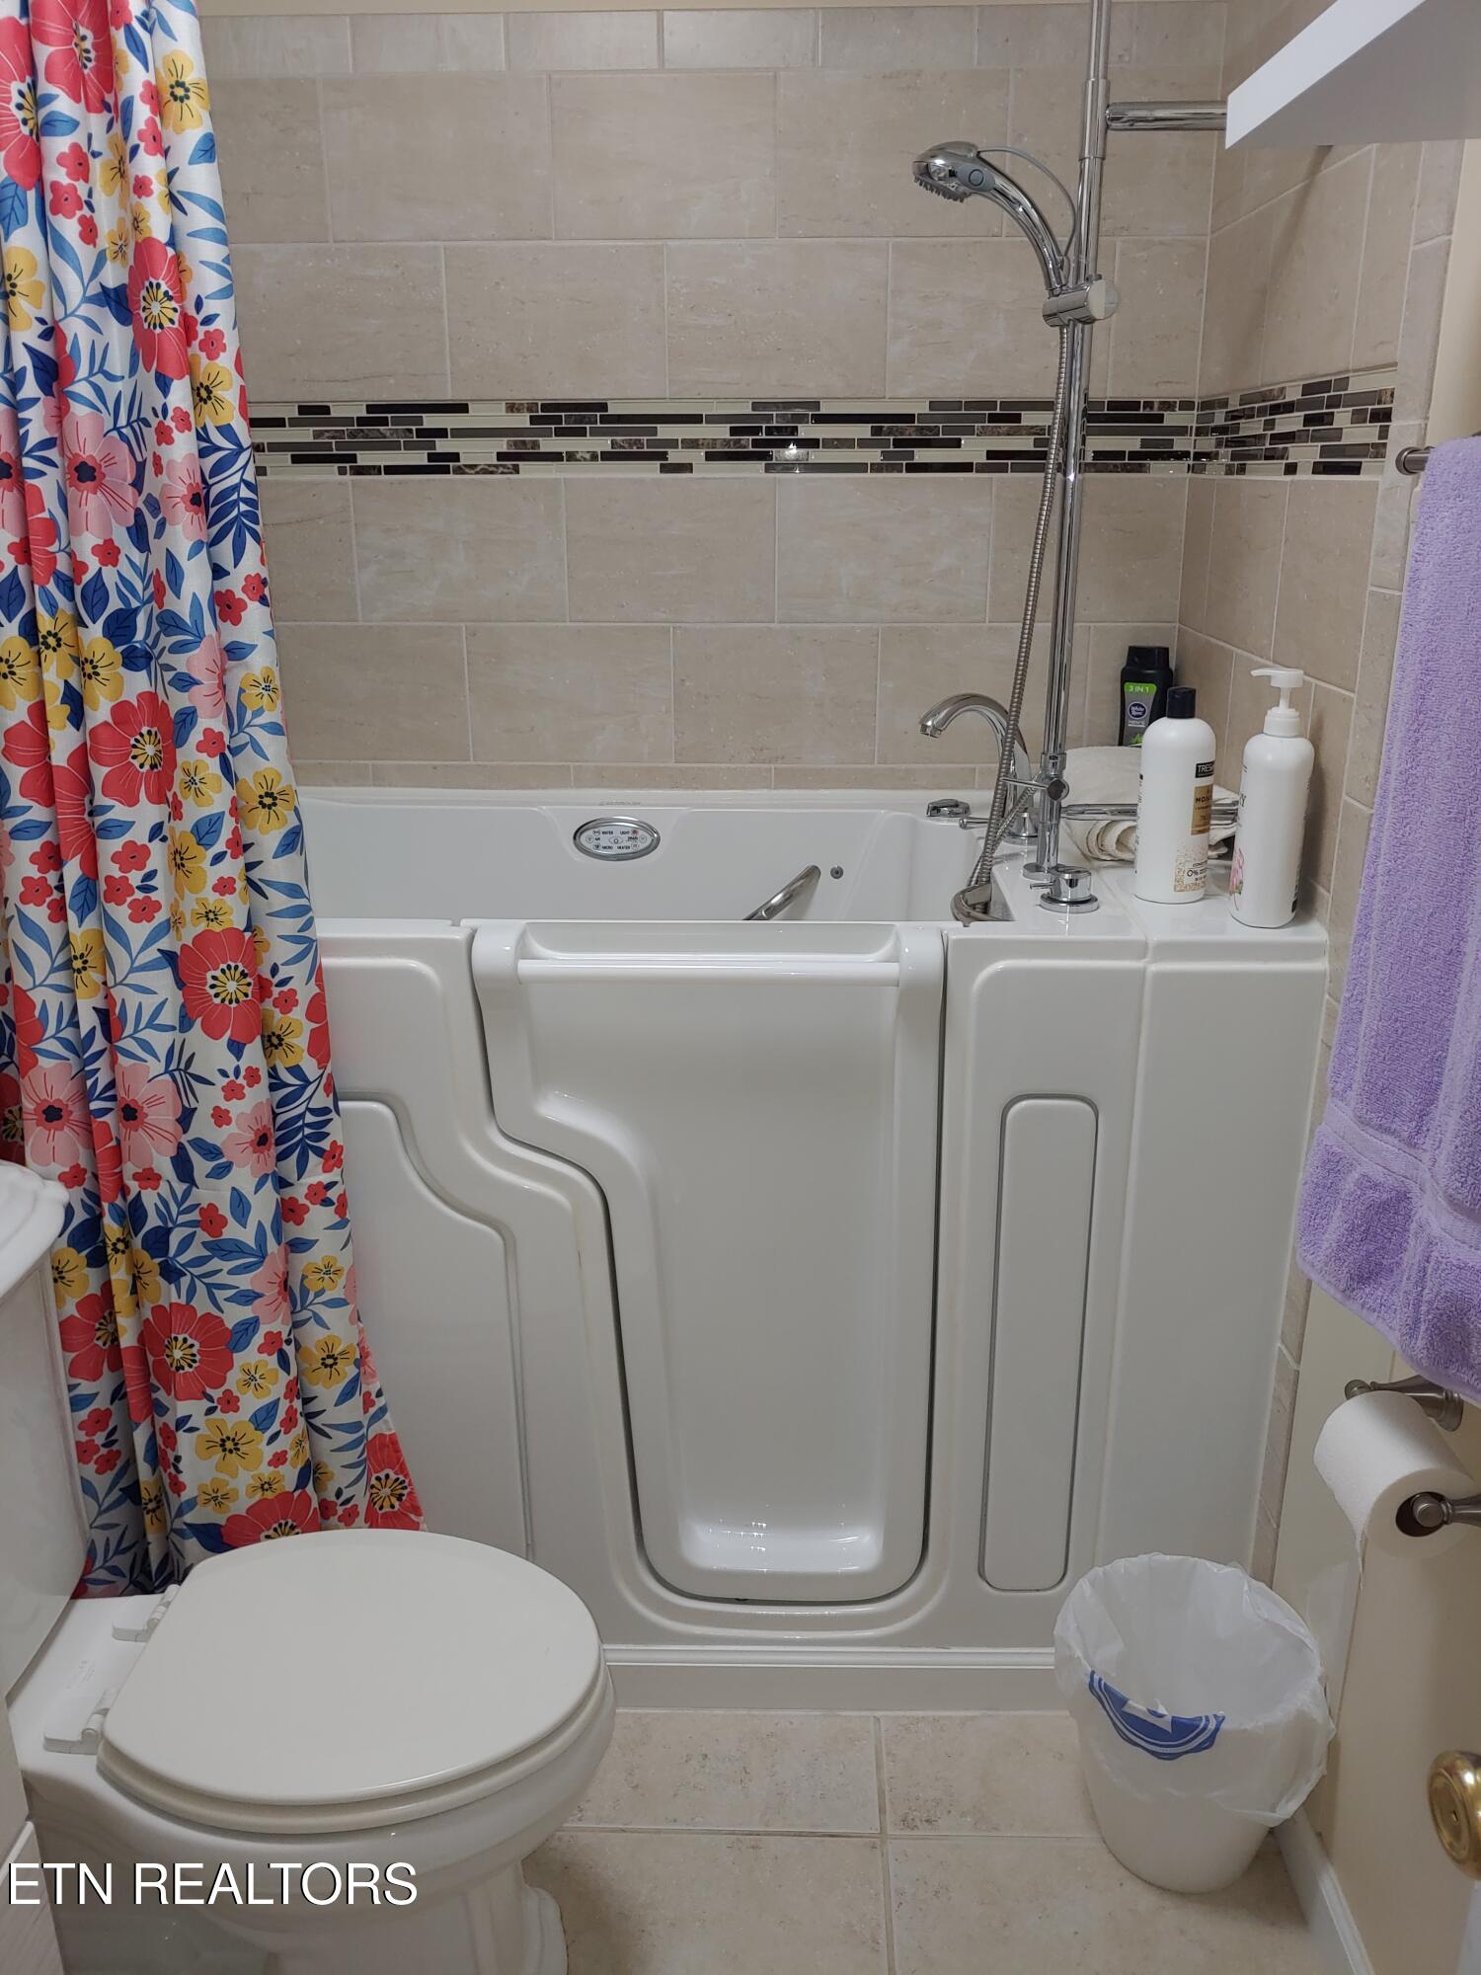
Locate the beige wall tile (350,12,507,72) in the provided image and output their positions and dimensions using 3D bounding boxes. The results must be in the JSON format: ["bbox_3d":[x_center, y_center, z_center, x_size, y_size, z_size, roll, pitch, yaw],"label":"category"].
[{"bbox_3d":[-0.422,-1.274,1.927,0.208,0.067,0.010,1,19,2],"label":"beige wall tile"}]

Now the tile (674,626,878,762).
[{"bbox_3d":[0.054,-0.446,2.172,0.311,0.206,0.010,1,19,2],"label":"tile"}]

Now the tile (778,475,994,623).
[{"bbox_3d":[0.204,-0.623,2.049,0.300,0.198,0.010,1,19,2],"label":"tile"}]

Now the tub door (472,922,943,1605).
[{"bbox_3d":[-0.033,0.342,1.672,0.502,0.865,0.066,1,19,2],"label":"tub door"}]

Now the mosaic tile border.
[{"bbox_3d":[-0.088,-0.663,1.703,1.431,0.103,0.703,1,20,2],"label":"mosaic tile border"}]

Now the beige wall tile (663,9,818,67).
[{"bbox_3d":[0.000,-1.241,1.869,0.203,0.067,0.010,1,20,2],"label":"beige wall tile"}]

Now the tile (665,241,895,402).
[{"bbox_3d":[0.053,-0.941,2.017,0.311,0.206,0.010,1,19,2],"label":"tile"}]

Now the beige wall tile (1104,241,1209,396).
[{"bbox_3d":[0.569,-0.905,1.938,0.122,0.198,0.010,1,19,2],"label":"beige wall tile"}]

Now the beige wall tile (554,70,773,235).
[{"bbox_3d":[-0.103,-1.115,1.920,0.305,0.203,0.010,1,20,2],"label":"beige wall tile"}]

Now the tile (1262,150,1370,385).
[{"bbox_3d":[0.628,-0.771,1.553,0.010,0.203,0.305,1,20,2],"label":"tile"}]

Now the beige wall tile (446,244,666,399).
[{"bbox_3d":[-0.252,-0.913,1.962,0.300,0.198,0.010,1,19,2],"label":"beige wall tile"}]

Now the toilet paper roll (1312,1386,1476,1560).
[{"bbox_3d":[0.542,0.401,1.175,0.095,0.095,0.100,1,19,2],"label":"toilet paper roll"}]

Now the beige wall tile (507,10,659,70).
[{"bbox_3d":[-0.207,-1.244,1.877,0.203,0.067,0.010,1,20,2],"label":"beige wall tile"}]

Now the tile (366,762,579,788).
[{"bbox_3d":[-0.405,-0.325,2.173,0.300,0.035,0.010,1,19,2],"label":"tile"}]

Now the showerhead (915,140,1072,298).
[{"bbox_3d":[0.270,-0.833,1.545,0.170,0.152,0.056,1,19,2],"label":"showerhead"}]

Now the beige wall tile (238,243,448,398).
[{"bbox_3d":[-0.555,-0.915,1.971,0.300,0.198,0.010,1,19,2],"label":"beige wall tile"}]

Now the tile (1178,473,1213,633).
[{"bbox_3d":[0.643,-0.606,1.993,0.010,0.203,0.137,1,20,2],"label":"tile"}]

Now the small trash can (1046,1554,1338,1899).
[{"bbox_3d":[0.501,0.848,1.629,0.277,0.270,0.277,1,19,2],"label":"small trash can"}]

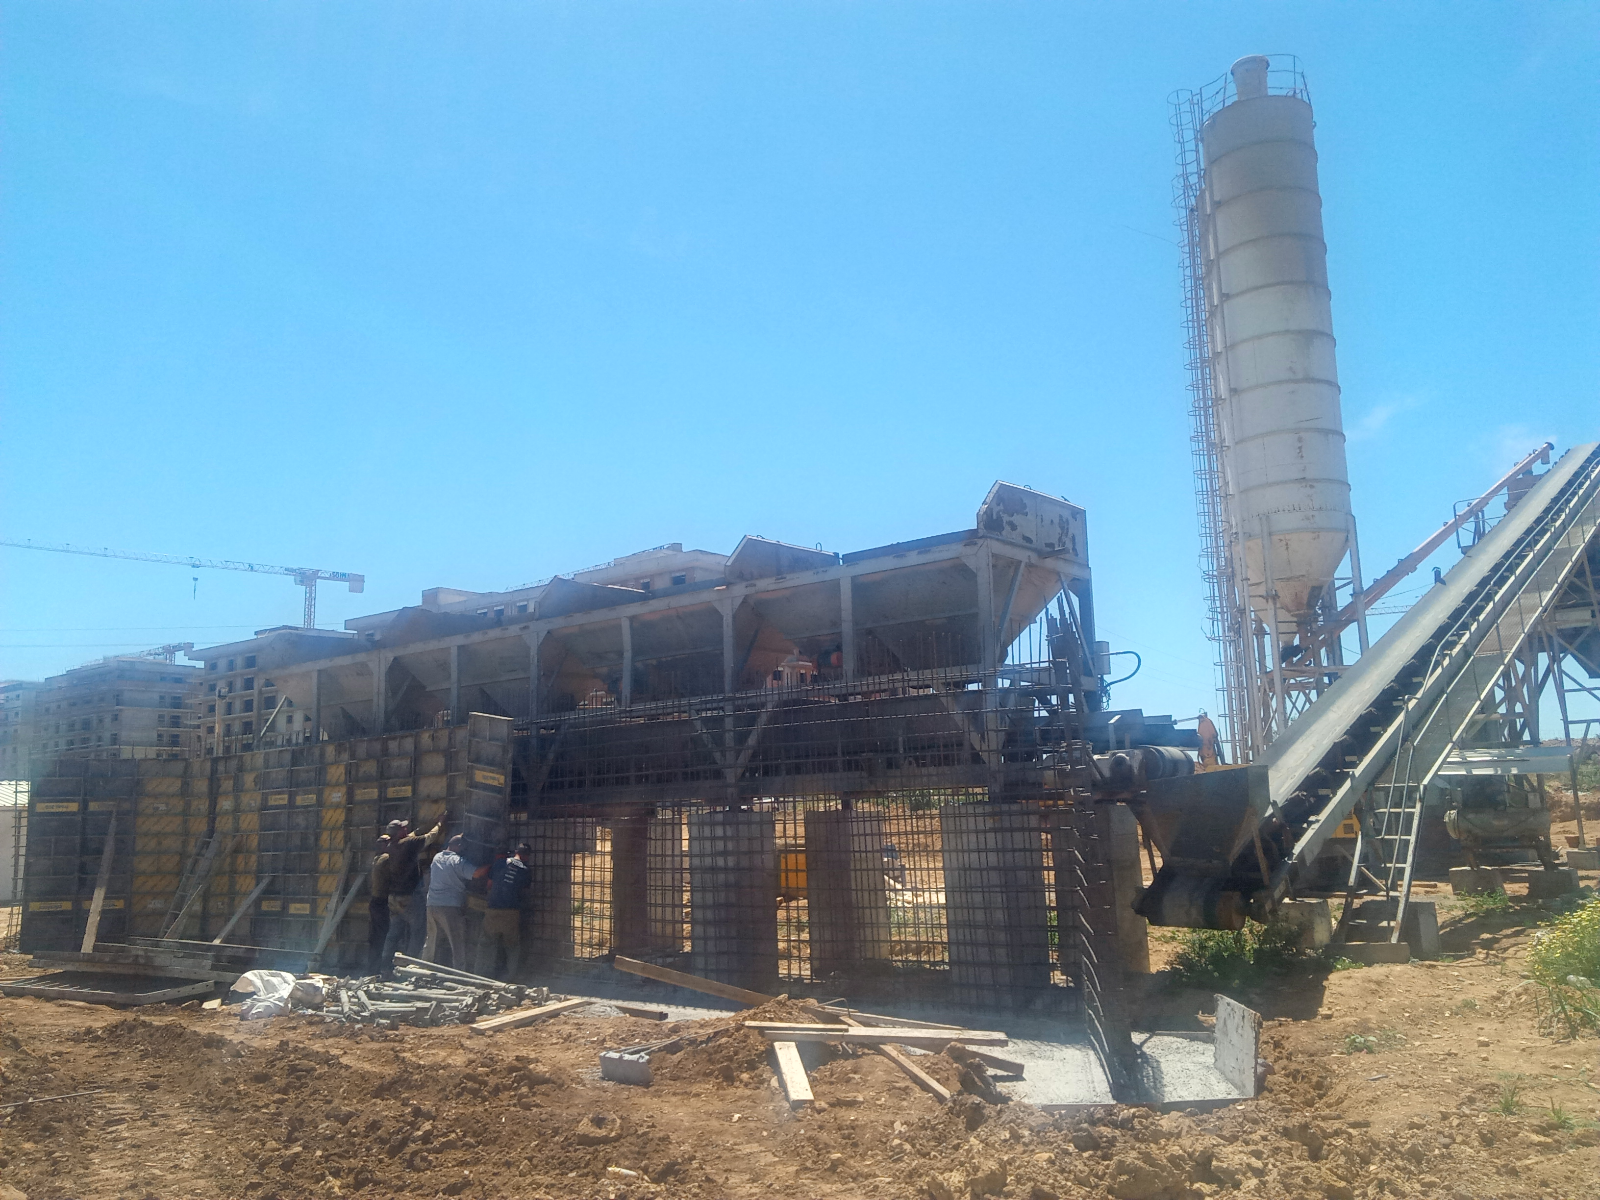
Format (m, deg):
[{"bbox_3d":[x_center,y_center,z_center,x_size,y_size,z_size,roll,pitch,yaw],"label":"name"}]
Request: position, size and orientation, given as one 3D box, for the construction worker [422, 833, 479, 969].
[{"bbox_3d":[-3.995,3.502,14.800,0.560,1.680,0.500,-7,-11,30],"label":"construction worker"}]

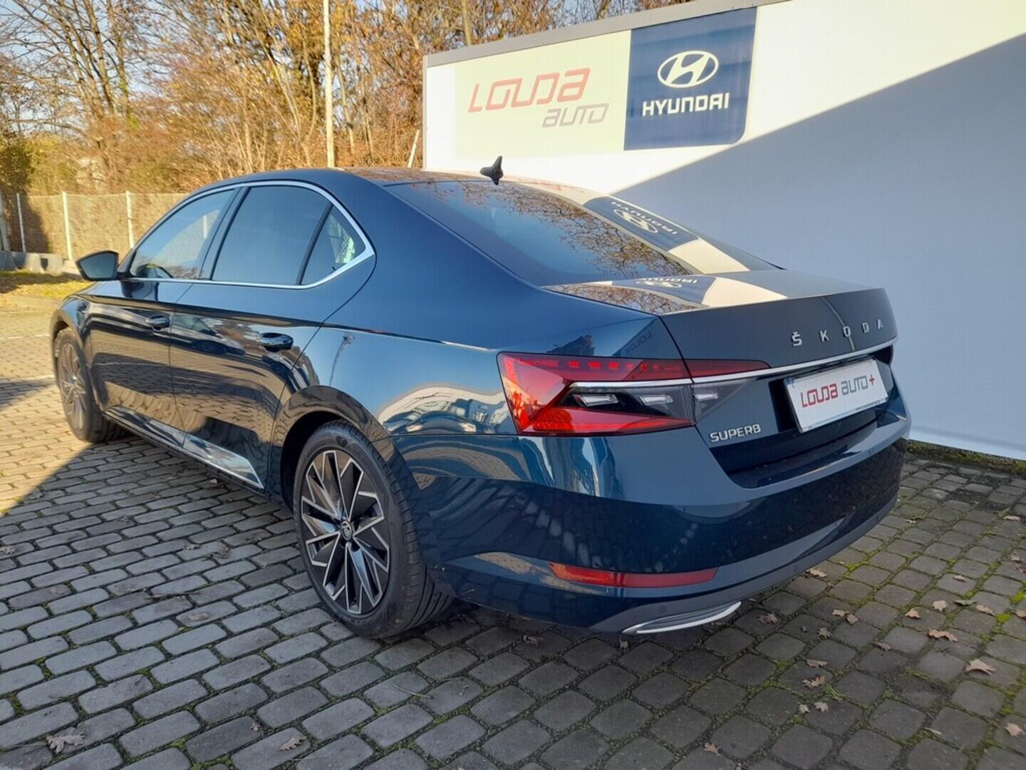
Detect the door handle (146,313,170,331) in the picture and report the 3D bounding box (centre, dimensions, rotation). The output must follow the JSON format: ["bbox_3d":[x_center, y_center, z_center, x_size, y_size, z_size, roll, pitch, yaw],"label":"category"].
[{"bbox_3d":[-1.432,-0.256,2.963,0.050,0.048,0.225,-10,16,-44],"label":"door handle"}]

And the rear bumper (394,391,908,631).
[{"bbox_3d":[0.615,0.253,2.269,1.830,0.540,0.800,-10,16,-44],"label":"rear bumper"}]

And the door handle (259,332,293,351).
[{"bbox_3d":[-0.698,-0.128,2.194,0.046,0.048,0.192,-10,15,-43],"label":"door handle"}]

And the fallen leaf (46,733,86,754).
[{"bbox_3d":[-1.035,0.820,1.716,0.072,0.015,0.075,-7,14,-35],"label":"fallen leaf"}]

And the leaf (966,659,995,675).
[{"bbox_3d":[1.352,0.805,2.139,0.078,0.025,0.052,0,11,-5],"label":"leaf"}]

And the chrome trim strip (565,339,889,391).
[{"bbox_3d":[0.785,-0.085,1.979,1.680,0.030,0.205,-10,15,-43],"label":"chrome trim strip"}]

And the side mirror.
[{"bbox_3d":[-1.917,-0.555,3.412,0.195,0.140,0.120,-10,16,-44],"label":"side mirror"}]

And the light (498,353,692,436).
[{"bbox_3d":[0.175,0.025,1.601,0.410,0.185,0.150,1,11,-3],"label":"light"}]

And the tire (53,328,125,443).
[{"bbox_3d":[-2.397,-0.011,4.221,0.240,0.660,0.665,-10,16,-44],"label":"tire"}]

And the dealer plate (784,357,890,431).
[{"bbox_3d":[0.853,0.017,1.925,0.530,0.124,0.015,-10,-8,-43],"label":"dealer plate"}]

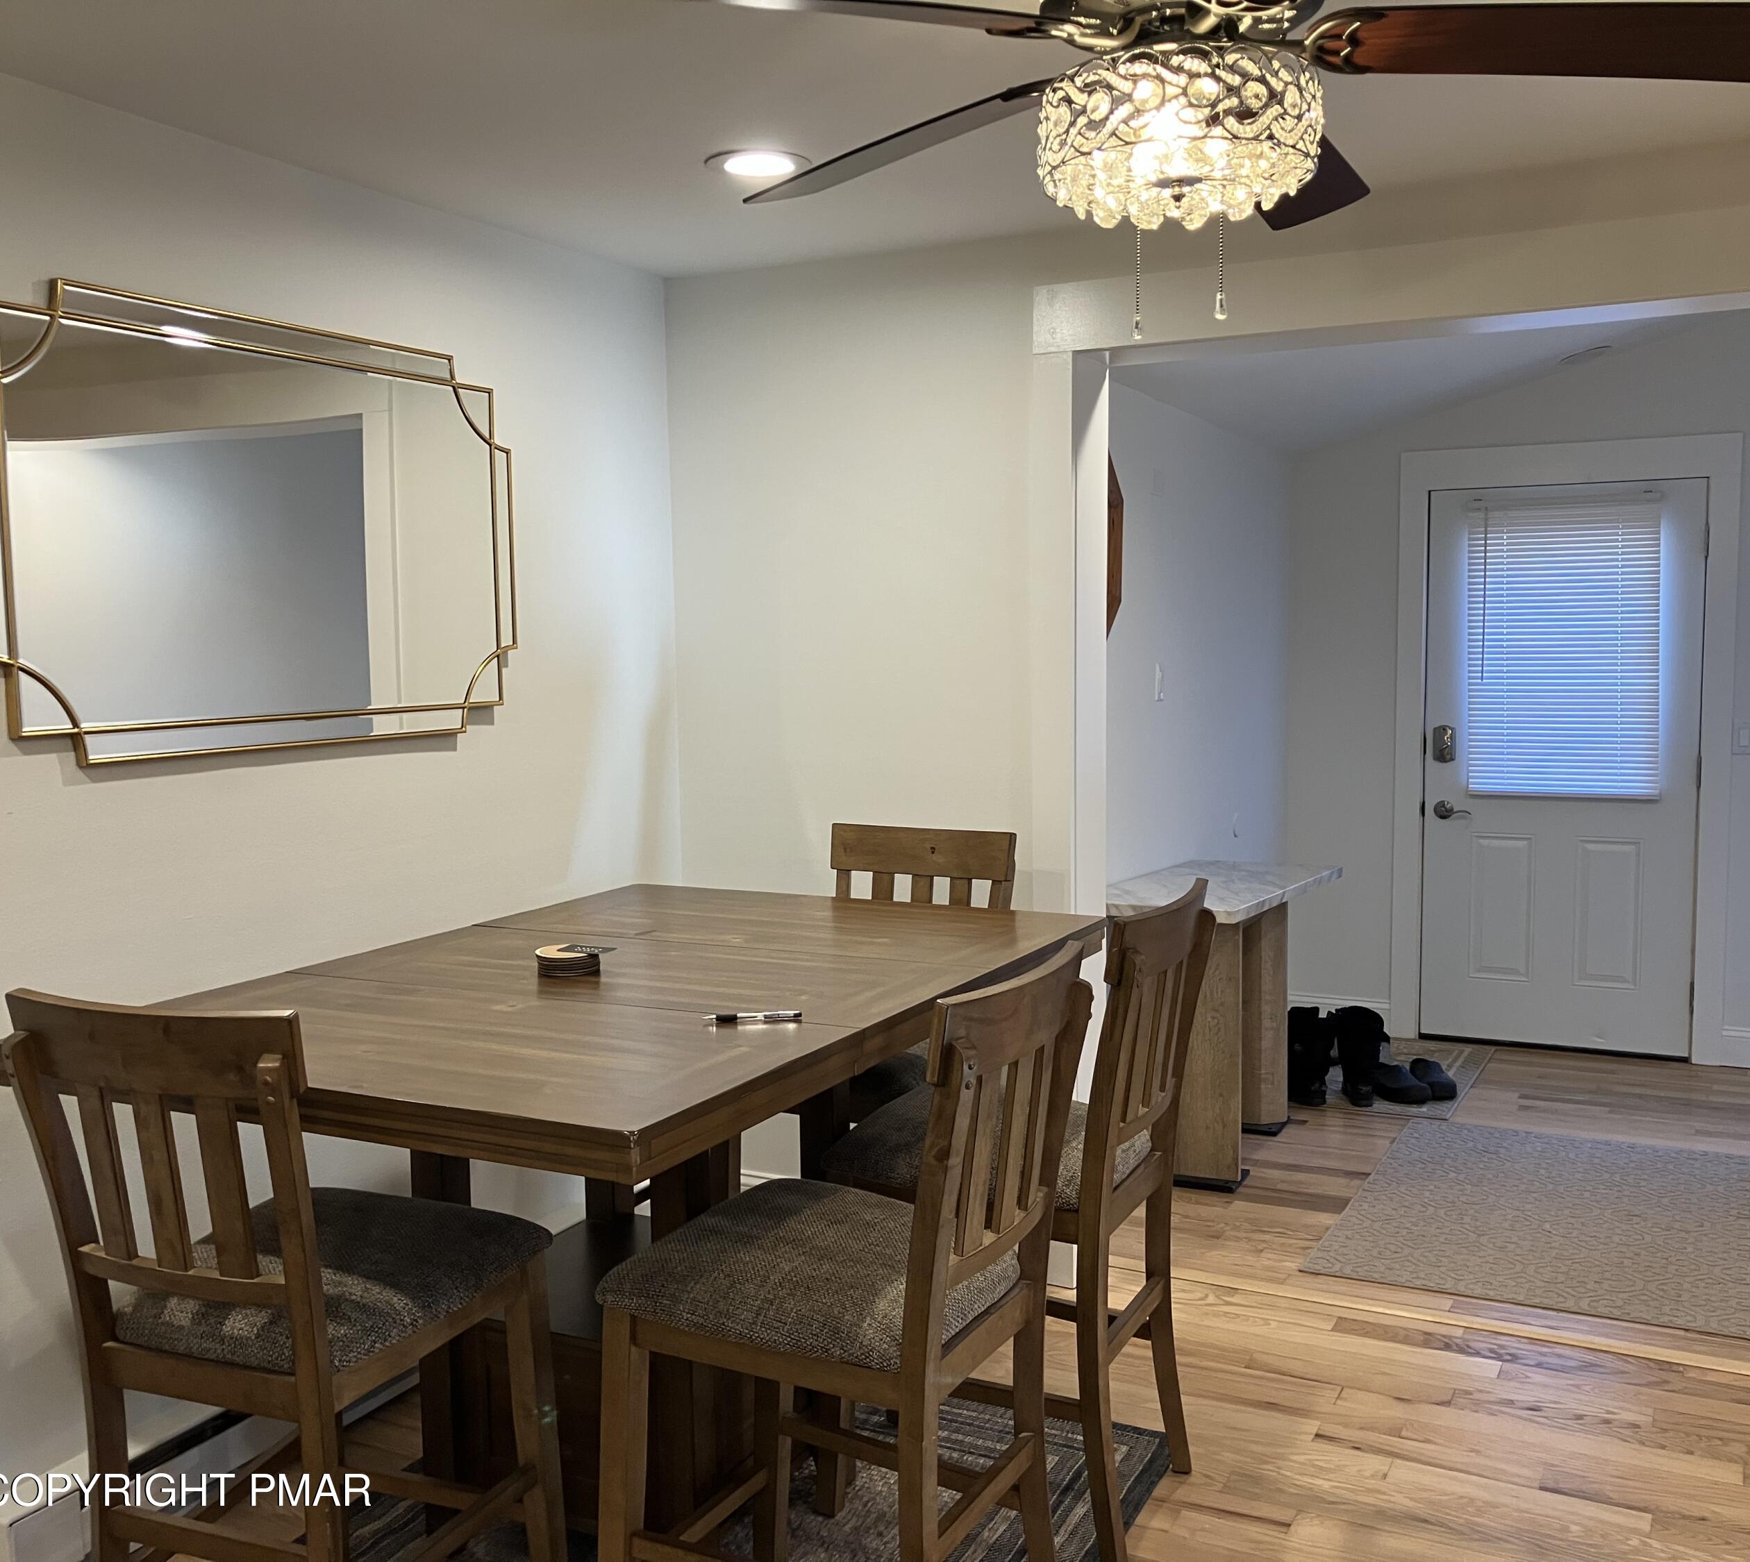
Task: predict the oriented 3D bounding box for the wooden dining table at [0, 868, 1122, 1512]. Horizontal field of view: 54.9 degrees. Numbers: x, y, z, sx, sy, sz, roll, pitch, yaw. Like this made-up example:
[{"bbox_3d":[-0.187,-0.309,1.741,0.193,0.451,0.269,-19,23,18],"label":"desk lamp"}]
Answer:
[{"bbox_3d":[-0.435,0.809,3.138,1.205,0.930,1.715,2,6,29],"label":"wooden dining table"}]

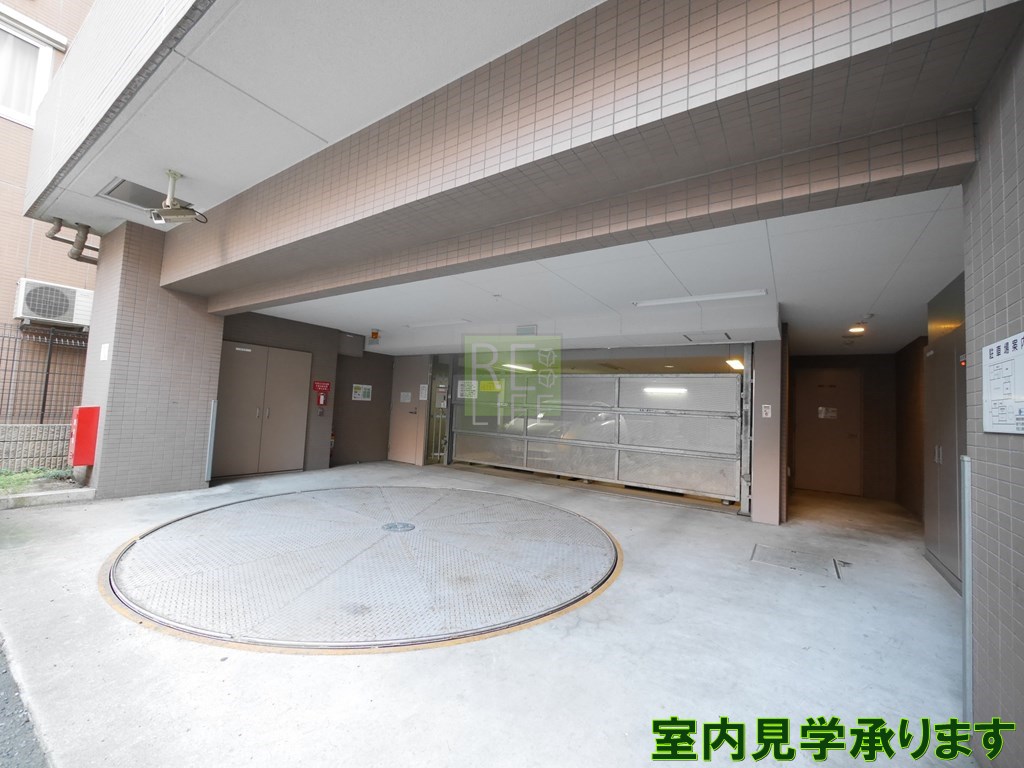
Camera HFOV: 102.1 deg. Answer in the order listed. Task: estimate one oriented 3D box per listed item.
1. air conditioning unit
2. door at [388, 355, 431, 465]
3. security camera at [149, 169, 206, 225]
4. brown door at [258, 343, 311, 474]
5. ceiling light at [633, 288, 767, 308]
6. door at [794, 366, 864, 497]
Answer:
[{"bbox_3d":[-6.590,-1.146,6.026,0.280,0.530,0.740,1,-4,34],"label":"air conditioning unit"},{"bbox_3d":[-2.047,0.492,8.264,0.980,2.130,0.060,1,-4,34],"label":"door"},{"bbox_3d":[-2.866,-1.549,3.571,0.110,0.470,0.380,3,-3,7],"label":"security camera"},{"bbox_3d":[-3.597,0.419,6.588,0.050,1.910,0.700,1,-4,34],"label":"brown door"},{"bbox_3d":[1.827,-0.843,4.144,1.230,0.050,0.070,1,-4,34],"label":"ceiling light"},{"bbox_3d":[5.501,0.801,7.215,0.940,2.155,0.060,1,-4,34],"label":"door"}]

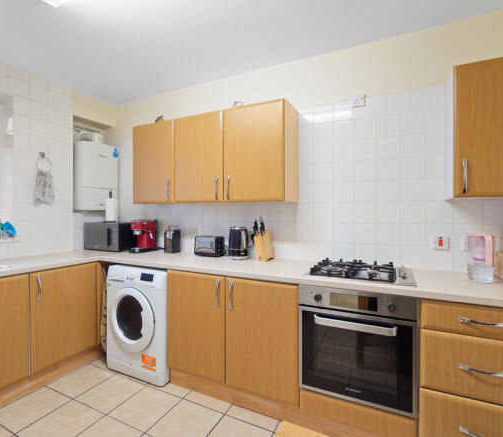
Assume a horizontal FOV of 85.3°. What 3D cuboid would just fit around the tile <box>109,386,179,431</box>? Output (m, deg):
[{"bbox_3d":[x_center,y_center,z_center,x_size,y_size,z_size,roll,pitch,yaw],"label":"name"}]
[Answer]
[{"bbox_3d":[-0.705,1.263,1.824,0.335,0.010,0.335,0,1,25],"label":"tile"}]

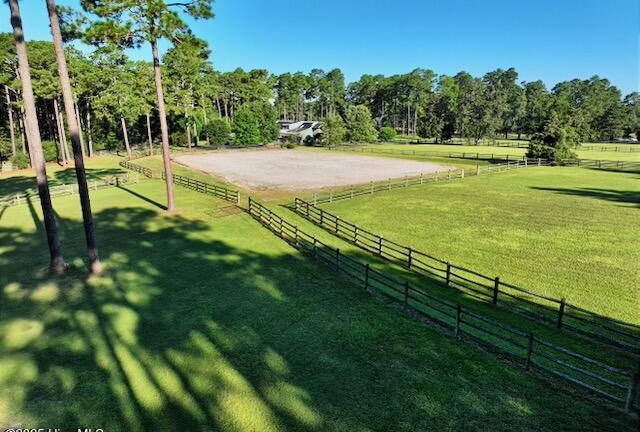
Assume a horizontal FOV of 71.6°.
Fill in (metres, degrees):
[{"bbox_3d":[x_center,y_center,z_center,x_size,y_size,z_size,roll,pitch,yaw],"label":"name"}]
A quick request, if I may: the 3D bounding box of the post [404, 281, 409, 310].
[{"bbox_3d":[3.587,3.344,18.415,0.130,1.200,0.130,-6,13,-29],"label":"post"}]

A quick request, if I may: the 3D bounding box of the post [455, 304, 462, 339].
[{"bbox_3d":[5.029,3.817,16.058,0.130,1.250,0.130,-7,13,-32],"label":"post"}]

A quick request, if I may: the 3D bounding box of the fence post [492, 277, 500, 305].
[{"bbox_3d":[7.610,3.241,19.113,0.130,1.156,0.130,-7,13,-32],"label":"fence post"}]

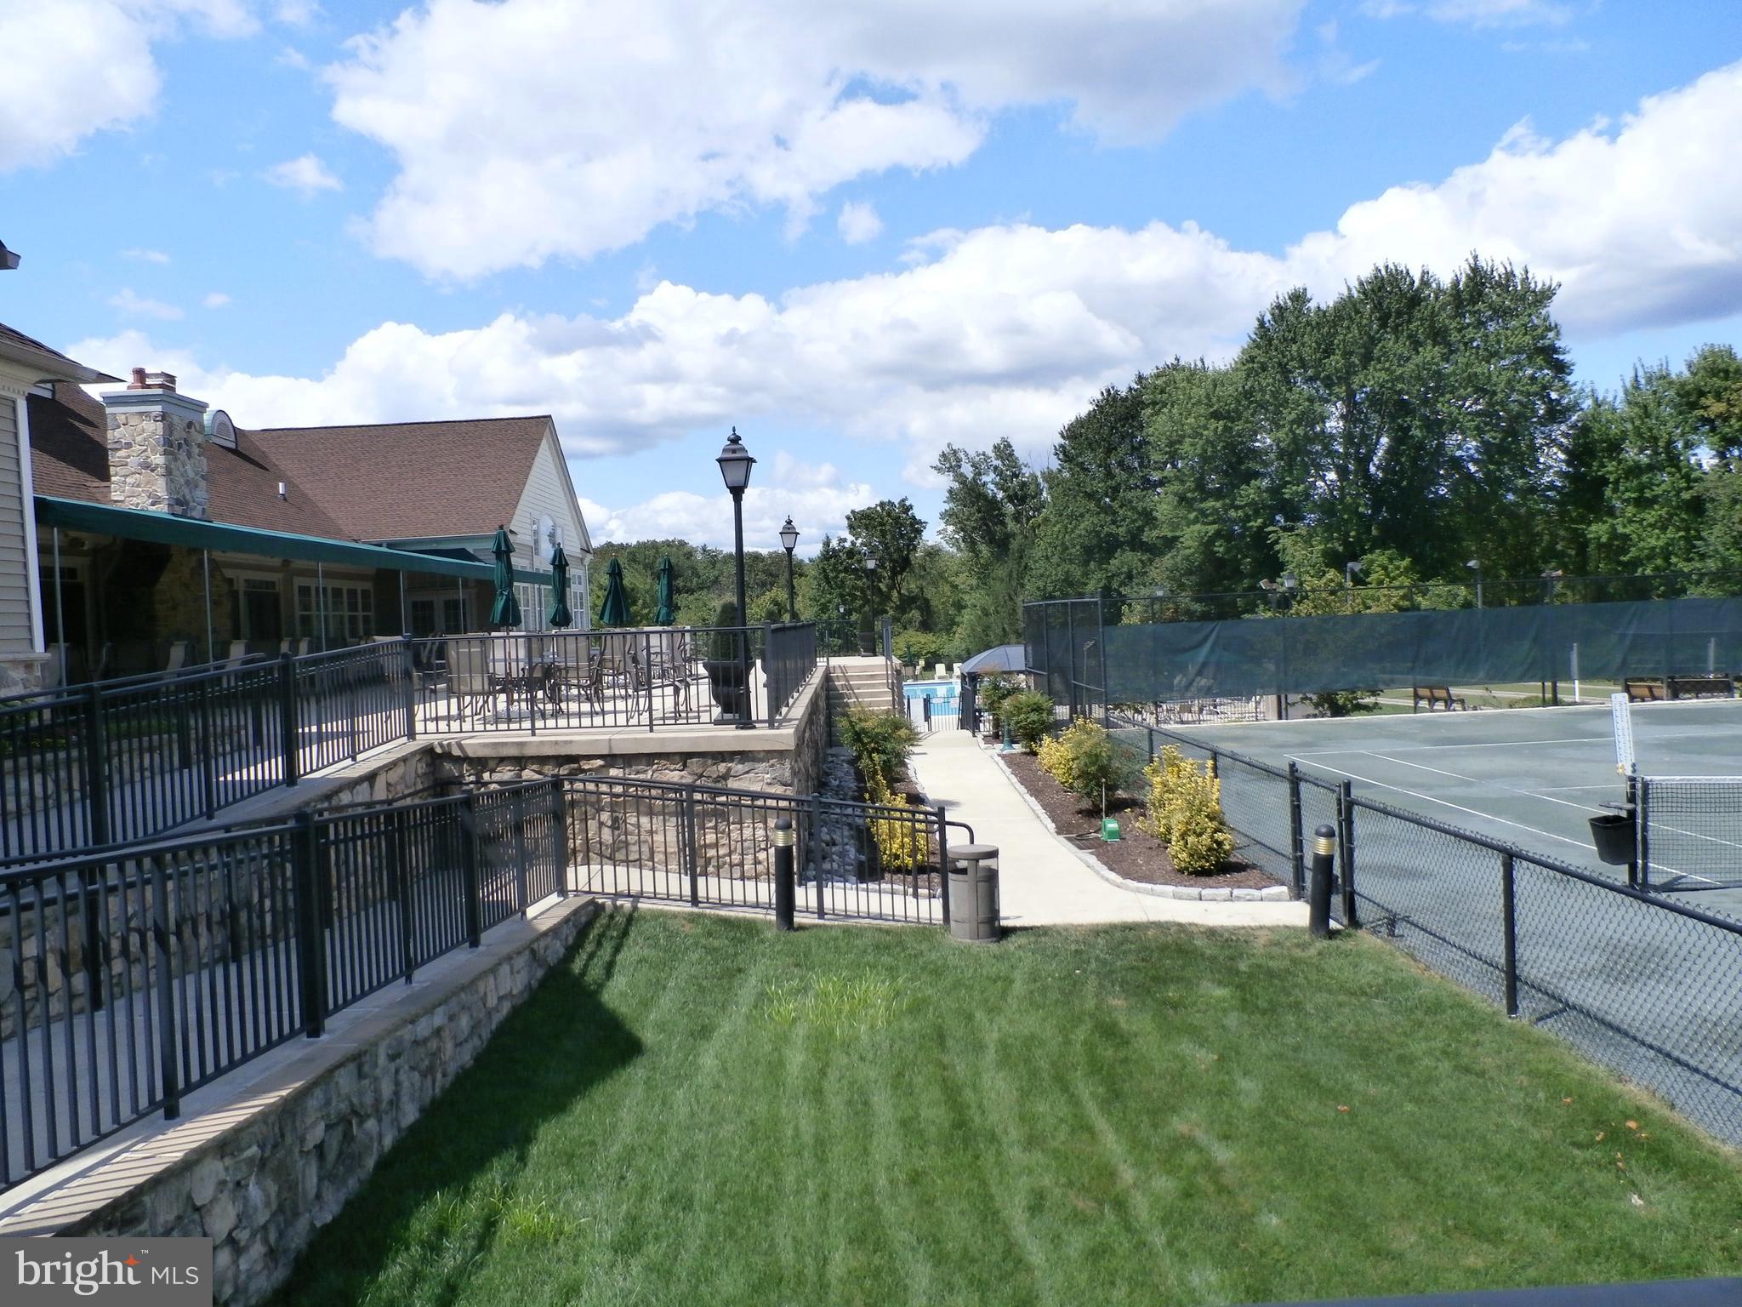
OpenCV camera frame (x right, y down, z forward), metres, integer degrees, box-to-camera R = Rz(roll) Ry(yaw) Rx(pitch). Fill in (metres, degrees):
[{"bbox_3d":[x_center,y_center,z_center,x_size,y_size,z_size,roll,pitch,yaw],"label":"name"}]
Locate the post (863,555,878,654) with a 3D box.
[{"bbox_3d":[0.000,-1.461,36.984,0.400,3.200,0.400,-3,1,-1],"label":"post"}]

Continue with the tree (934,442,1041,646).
[{"bbox_3d":[8.046,-6.942,85.000,7.500,15.500,7.500,-2,1,1],"label":"tree"}]

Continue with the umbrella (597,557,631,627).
[{"bbox_3d":[-4.775,-0.605,23.602,0.580,2.480,0.580,-3,1,-1],"label":"umbrella"}]

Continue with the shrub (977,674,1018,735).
[{"bbox_3d":[2.817,1.151,28.000,0.930,1.420,0.930,-2,1,1],"label":"shrub"}]

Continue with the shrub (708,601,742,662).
[{"bbox_3d":[-1.600,-0.245,14.150,0.430,0.690,0.430,-2,1,1],"label":"shrub"}]

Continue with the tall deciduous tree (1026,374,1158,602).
[{"bbox_3d":[14.415,-8.560,82.000,8.800,18.700,8.600,-2,1,1],"label":"tall deciduous tree"}]

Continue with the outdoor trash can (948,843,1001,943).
[{"bbox_3d":[0.924,2.108,11.171,0.460,0.800,0.460,-3,1,0],"label":"outdoor trash can"}]

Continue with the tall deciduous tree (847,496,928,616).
[{"bbox_3d":[0.795,-3.687,69.964,4.500,9.800,4.500,-3,1,-1],"label":"tall deciduous tree"}]

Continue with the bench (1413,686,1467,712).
[{"bbox_3d":[19.668,1.513,43.444,0.620,0.840,1.500,-3,1,-25],"label":"bench"}]

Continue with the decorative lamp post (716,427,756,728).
[{"bbox_3d":[-1.421,-0.832,13.609,0.400,3.260,0.400,-3,1,-1],"label":"decorative lamp post"}]

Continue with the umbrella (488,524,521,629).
[{"bbox_3d":[-5.151,-0.516,17.800,0.450,2.640,0.450,-2,1,1],"label":"umbrella"}]

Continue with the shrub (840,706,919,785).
[{"bbox_3d":[0.129,1.485,19.900,1.270,1.300,1.200,-2,1,1],"label":"shrub"}]

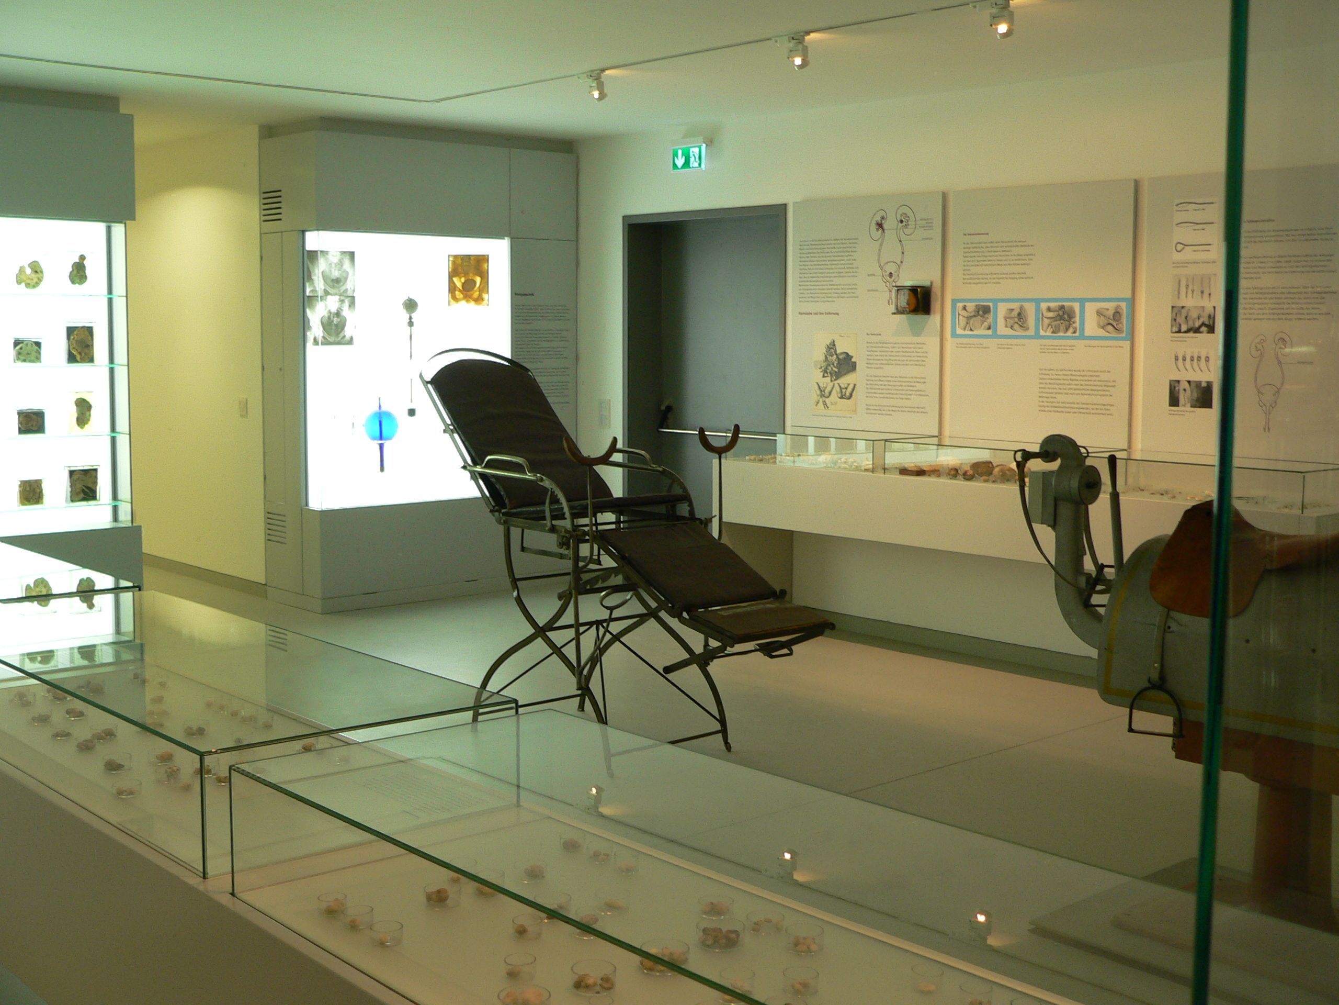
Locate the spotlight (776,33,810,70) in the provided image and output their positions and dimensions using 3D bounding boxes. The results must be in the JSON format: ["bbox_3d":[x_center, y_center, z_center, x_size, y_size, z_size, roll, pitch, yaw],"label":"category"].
[{"bbox_3d":[0.475,-1.723,6.091,0.077,0.128,0.122,-6,9,-42],"label":"spotlight"}]

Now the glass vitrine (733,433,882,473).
[{"bbox_3d":[0.775,-0.257,7.552,0.492,0.150,0.954,-5,8,-41],"label":"glass vitrine"}]

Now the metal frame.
[{"bbox_3d":[-0.219,0.183,5.939,0.624,1.488,1.856,-6,9,-42],"label":"metal frame"}]

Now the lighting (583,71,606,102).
[{"bbox_3d":[-0.331,-1.825,6.978,0.077,0.128,0.122,-6,9,-42],"label":"lighting"}]

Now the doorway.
[{"bbox_3d":[0.237,-0.515,8.667,0.251,2.116,1.282,-5,8,-41],"label":"doorway"}]

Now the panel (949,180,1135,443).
[{"bbox_3d":[1.651,-0.800,7.172,0.027,1.242,0.984,-6,9,-42],"label":"panel"}]

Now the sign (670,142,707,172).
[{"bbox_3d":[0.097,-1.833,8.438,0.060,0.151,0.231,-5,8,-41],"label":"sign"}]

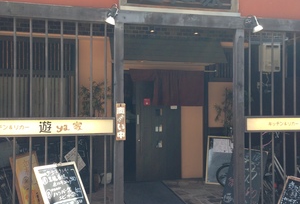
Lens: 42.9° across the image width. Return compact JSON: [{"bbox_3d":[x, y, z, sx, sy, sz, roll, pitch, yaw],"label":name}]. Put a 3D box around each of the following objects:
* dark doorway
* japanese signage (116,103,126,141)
[{"bbox_3d":[0.182,0.581,7.720,0.925,2.000,0.050,0,-1,-13],"label":"dark doorway"},{"bbox_3d":[-0.316,0.221,4.210,0.109,0.414,0.020,0,-1,-13],"label":"japanese signage"}]

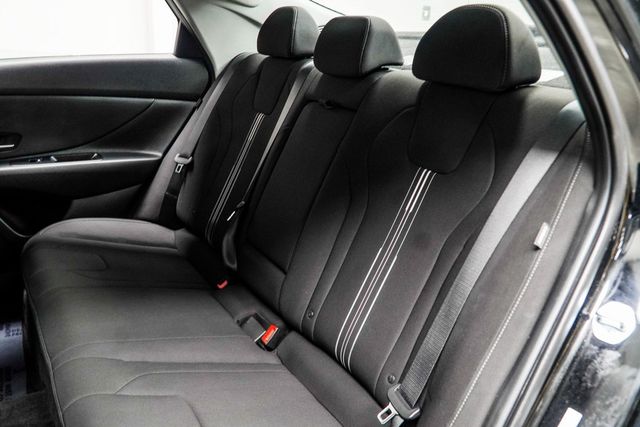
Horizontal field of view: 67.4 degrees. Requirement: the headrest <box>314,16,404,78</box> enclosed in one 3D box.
[{"bbox_3d":[0.098,-0.419,1.195,0.135,0.133,0.235,-14,28,-33],"label":"headrest"}]

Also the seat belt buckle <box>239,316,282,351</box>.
[{"bbox_3d":[-0.139,0.278,1.115,0.055,0.038,0.085,-29,35,-25],"label":"seat belt buckle"}]

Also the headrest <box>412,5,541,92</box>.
[{"bbox_3d":[0.303,-0.328,0.935,0.122,0.145,0.250,-14,28,-33],"label":"headrest"}]

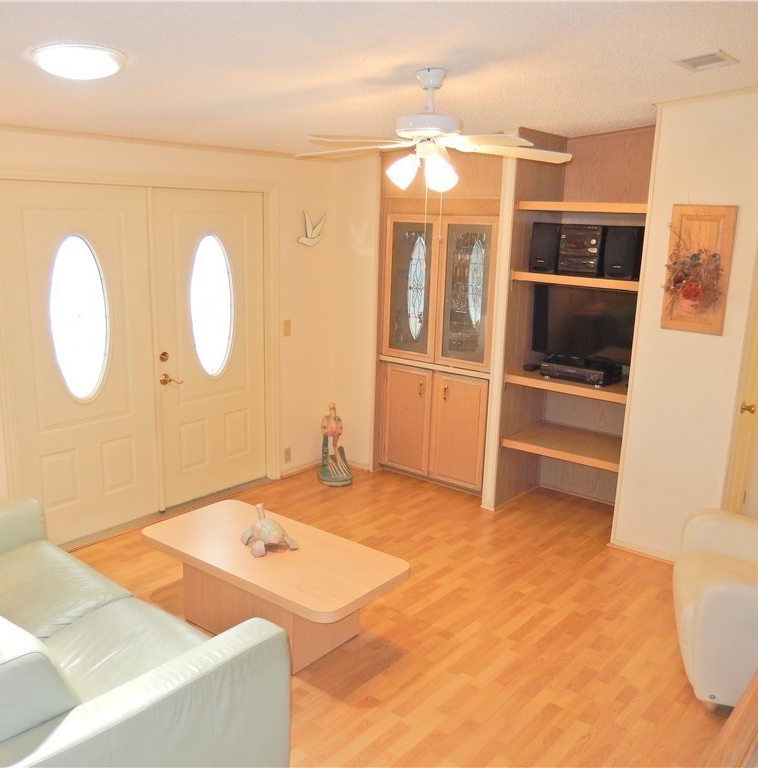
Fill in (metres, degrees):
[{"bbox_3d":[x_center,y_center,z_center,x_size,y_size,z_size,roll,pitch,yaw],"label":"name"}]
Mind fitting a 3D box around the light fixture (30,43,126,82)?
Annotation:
[{"bbox_3d":[-1.013,-1.083,2.500,0.305,0.045,0.305,3,12,37],"label":"light fixture"}]

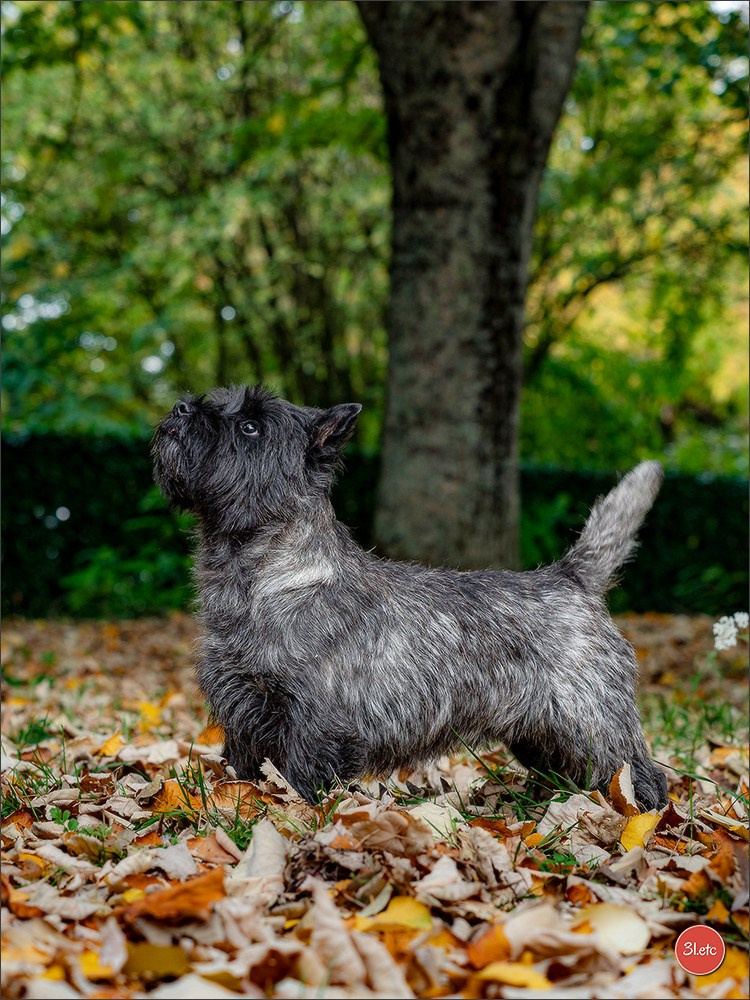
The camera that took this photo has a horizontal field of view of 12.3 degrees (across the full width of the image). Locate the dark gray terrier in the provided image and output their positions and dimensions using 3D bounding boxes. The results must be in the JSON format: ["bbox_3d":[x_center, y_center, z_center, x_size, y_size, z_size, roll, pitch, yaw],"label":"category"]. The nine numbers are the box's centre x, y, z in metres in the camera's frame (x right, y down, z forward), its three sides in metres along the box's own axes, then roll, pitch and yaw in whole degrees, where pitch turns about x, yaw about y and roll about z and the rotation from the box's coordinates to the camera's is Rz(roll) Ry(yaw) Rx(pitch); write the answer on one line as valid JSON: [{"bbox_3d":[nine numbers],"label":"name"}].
[{"bbox_3d":[0.037,0.106,3.650,0.541,0.455,0.180,0,-1,3],"label":"dark gray terrier"}]

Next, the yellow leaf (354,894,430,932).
[{"bbox_3d":[0.013,0.302,2.534,0.057,0.027,0.048,0,-1,0],"label":"yellow leaf"}]

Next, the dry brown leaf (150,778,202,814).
[{"bbox_3d":[-0.208,0.310,3.629,0.058,0.039,0.047,0,-1,0],"label":"dry brown leaf"}]

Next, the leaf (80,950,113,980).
[{"bbox_3d":[-0.179,0.304,2.263,0.028,0.020,0.026,0,-1,0],"label":"leaf"}]

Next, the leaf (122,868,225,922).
[{"bbox_3d":[-0.153,0.300,2.628,0.077,0.037,0.057,0,-1,0],"label":"leaf"}]

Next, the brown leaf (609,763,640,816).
[{"bbox_3d":[0.244,0.283,3.390,0.031,0.053,0.022,0,0,0],"label":"brown leaf"}]

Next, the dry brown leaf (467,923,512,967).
[{"bbox_3d":[0.077,0.303,2.357,0.044,0.031,0.037,0,-1,0],"label":"dry brown leaf"}]

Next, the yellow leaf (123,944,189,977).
[{"bbox_3d":[-0.145,0.305,2.294,0.050,0.023,0.042,0,-1,0],"label":"yellow leaf"}]

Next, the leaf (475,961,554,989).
[{"bbox_3d":[0.089,0.303,2.211,0.049,0.019,0.040,0,-1,0],"label":"leaf"}]

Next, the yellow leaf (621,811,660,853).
[{"bbox_3d":[0.254,0.319,3.330,0.036,0.036,0.030,0,0,0],"label":"yellow leaf"}]

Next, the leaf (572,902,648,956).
[{"bbox_3d":[0.169,0.304,2.461,0.055,0.035,0.048,0,-1,0],"label":"leaf"}]

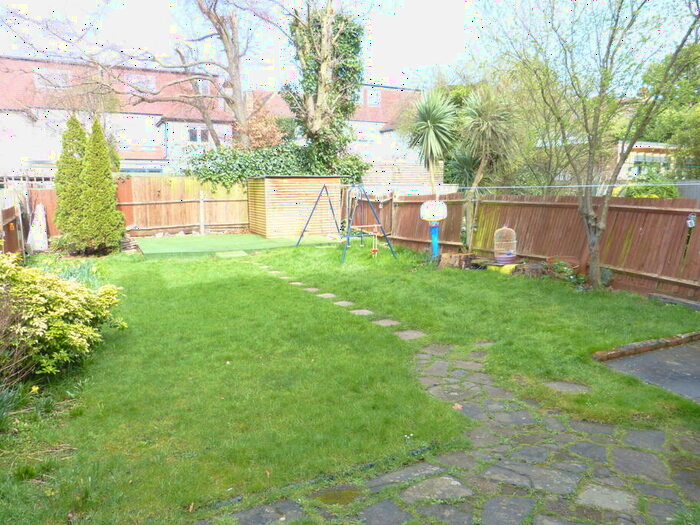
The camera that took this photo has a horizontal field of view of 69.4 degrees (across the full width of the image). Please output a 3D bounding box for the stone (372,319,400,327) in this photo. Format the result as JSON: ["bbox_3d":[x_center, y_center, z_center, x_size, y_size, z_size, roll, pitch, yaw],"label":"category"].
[{"bbox_3d":[0.463,0.779,6.408,0.290,0.045,0.280,-5,10,-29],"label":"stone"}]

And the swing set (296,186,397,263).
[{"bbox_3d":[-0.190,-1.142,13.077,1.500,1.760,3.350,-5,10,-29],"label":"swing set"}]

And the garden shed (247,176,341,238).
[{"bbox_3d":[-1.862,-1.902,17.013,2.650,1.878,1.700,-5,10,-29],"label":"garden shed"}]

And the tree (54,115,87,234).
[{"bbox_3d":[-7.253,-2.064,13.265,0.997,3.525,0.997,0,9,0],"label":"tree"}]

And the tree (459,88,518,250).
[{"bbox_3d":[3.458,-2.236,12.628,1.448,4.058,1.448,0,9,0],"label":"tree"}]

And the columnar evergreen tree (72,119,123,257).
[{"bbox_3d":[-6.528,-1.946,13.073,1.293,3.350,1.293,0,9,0],"label":"columnar evergreen tree"}]

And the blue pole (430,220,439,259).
[{"bbox_3d":[1.948,-0.505,11.657,0.161,0.927,0.161,0,9,0],"label":"blue pole"}]

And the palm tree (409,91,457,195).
[{"bbox_3d":[2.030,-2.167,12.447,1.132,3.977,1.132,0,9,0],"label":"palm tree"}]

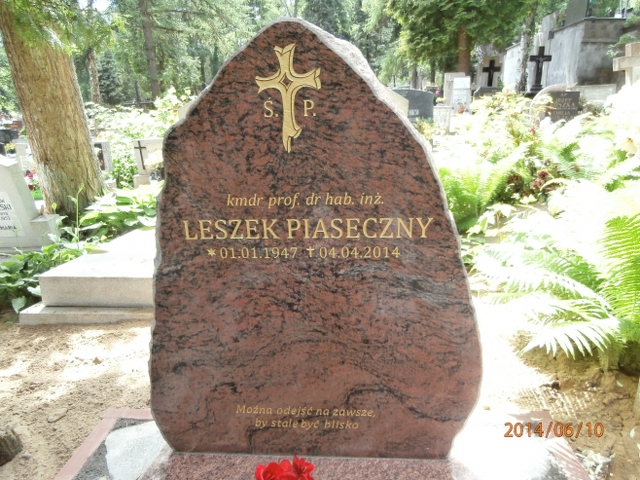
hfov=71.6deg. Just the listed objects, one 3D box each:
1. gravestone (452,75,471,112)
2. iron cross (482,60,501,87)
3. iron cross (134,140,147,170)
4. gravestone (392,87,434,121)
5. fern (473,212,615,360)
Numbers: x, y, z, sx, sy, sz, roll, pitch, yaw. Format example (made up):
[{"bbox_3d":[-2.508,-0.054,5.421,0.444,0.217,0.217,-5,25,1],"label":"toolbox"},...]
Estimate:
[{"bbox_3d":[3.372,-3.431,10.500,0.390,0.860,0.130,1,14,6],"label":"gravestone"},{"bbox_3d":[4.445,-4.315,11.500,0.450,0.670,0.080,1,14,5],"label":"iron cross"},{"bbox_3d":[-2.504,-1.181,6.200,0.165,0.410,0.030,0,14,2],"label":"iron cross"},{"bbox_3d":[1.614,-2.443,8.000,0.900,0.570,0.140,1,14,5],"label":"gravestone"},{"bbox_3d":[1.046,0.206,2.050,0.580,0.460,0.500,0,13,0],"label":"fern"}]

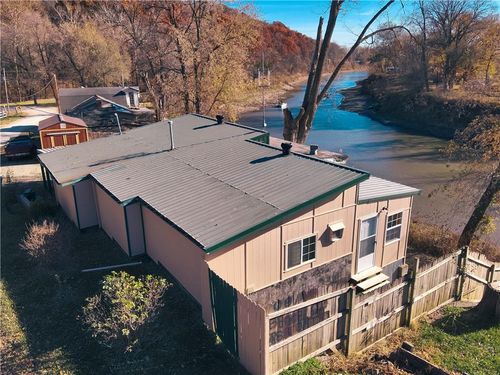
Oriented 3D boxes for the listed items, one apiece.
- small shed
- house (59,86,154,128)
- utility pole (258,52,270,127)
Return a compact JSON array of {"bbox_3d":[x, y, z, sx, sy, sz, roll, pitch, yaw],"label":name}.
[{"bbox_3d":[-14.317,-3.859,26.545,3.050,2.600,3.700,-9,21,-27],"label":"small shed"},{"bbox_3d":[-17.585,-9.653,42.191,10.800,4.600,10.500,-8,20,-24],"label":"house"},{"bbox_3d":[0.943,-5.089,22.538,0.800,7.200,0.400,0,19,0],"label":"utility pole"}]

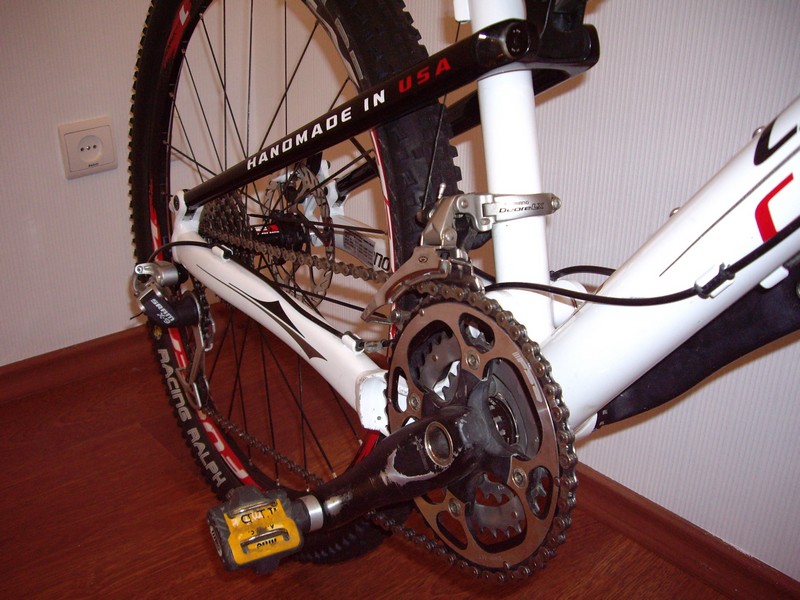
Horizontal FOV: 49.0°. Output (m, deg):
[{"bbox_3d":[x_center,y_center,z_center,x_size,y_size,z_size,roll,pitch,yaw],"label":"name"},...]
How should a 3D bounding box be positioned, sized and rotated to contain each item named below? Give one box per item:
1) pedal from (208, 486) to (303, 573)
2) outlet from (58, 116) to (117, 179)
[{"bbox_3d":[-0.103,0.170,0.650,0.064,0.030,0.060,-9,62,-34],"label":"pedal"},{"bbox_3d":[-0.434,-0.212,1.236,0.080,0.080,0.013,-22,34,-39],"label":"outlet"}]

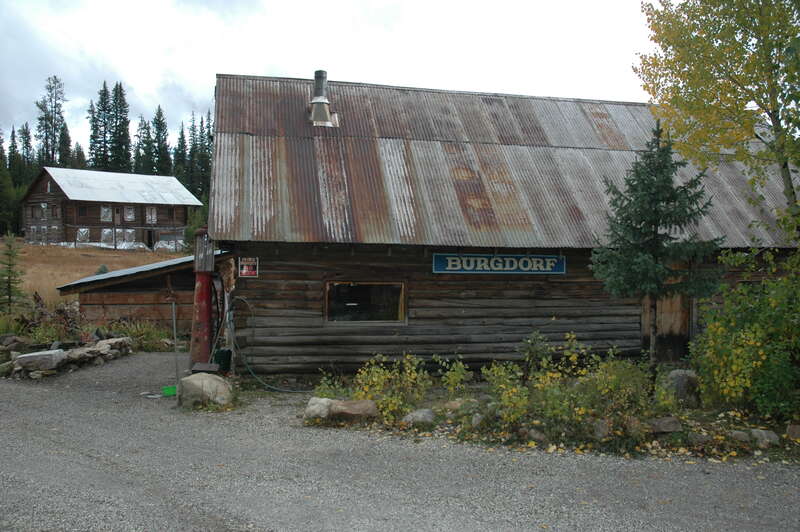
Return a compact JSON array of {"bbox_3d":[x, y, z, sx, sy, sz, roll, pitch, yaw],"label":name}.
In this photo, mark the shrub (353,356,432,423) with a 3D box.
[{"bbox_3d":[-0.089,1.463,7.100,0.947,0.829,0.800,0,-1,0],"label":"shrub"}]

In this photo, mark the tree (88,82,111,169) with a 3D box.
[{"bbox_3d":[-47.619,-17.193,95.000,3.803,23.770,3.700,0,-1,0],"label":"tree"}]

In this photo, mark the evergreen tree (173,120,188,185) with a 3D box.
[{"bbox_3d":[-32.220,-12.917,88.000,2.800,16.290,2.800,0,0,0],"label":"evergreen tree"}]

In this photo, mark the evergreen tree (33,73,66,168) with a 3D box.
[{"bbox_3d":[-47.805,-15.183,82.000,4.300,22.020,4.300,0,0,0],"label":"evergreen tree"}]

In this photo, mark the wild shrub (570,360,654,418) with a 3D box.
[{"bbox_3d":[2.339,1.360,6.600,0.860,0.700,0.750,0,0,0],"label":"wild shrub"}]

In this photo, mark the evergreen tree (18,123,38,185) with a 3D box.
[{"bbox_3d":[-52.053,-12.120,84.000,2.900,15.970,2.900,0,0,0],"label":"evergreen tree"}]

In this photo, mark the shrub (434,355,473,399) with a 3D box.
[{"bbox_3d":[0.723,1.500,8.100,0.513,0.608,0.480,0,-1,0],"label":"shrub"}]

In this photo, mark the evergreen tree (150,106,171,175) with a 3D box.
[{"bbox_3d":[-37.952,-15.213,95.000,3.486,20.125,3.400,0,-1,0],"label":"evergreen tree"}]

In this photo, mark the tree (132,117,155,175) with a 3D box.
[{"bbox_3d":[-36.796,-12.982,86.000,3.300,16.930,3.300,0,0,0],"label":"tree"}]

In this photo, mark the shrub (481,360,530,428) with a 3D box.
[{"bbox_3d":[1.211,1.490,6.950,0.556,0.788,0.580,0,-1,0],"label":"shrub"}]

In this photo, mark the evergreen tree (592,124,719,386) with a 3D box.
[{"bbox_3d":[3.166,-0.056,7.400,1.620,3.380,1.620,0,0,0],"label":"evergreen tree"}]

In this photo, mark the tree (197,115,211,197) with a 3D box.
[{"bbox_3d":[-30.980,-14.737,95.000,2.535,19.491,2.500,0,-1,0],"label":"tree"}]

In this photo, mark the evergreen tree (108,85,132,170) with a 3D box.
[{"bbox_3d":[-39.303,-14.992,84.000,3.400,21.440,3.400,0,0,0],"label":"evergreen tree"}]

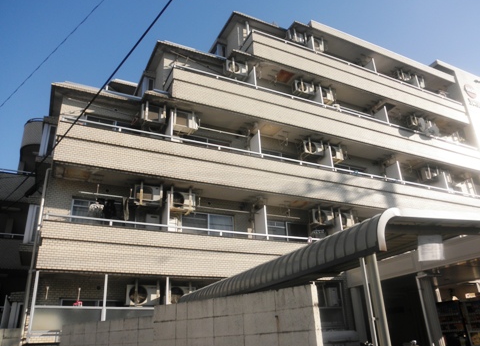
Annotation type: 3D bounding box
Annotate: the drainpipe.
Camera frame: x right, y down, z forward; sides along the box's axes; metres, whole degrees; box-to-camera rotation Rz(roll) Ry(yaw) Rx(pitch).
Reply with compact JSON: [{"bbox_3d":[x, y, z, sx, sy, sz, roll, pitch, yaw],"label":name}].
[{"bbox_3d":[-4.393,1.606,8.372,0.090,3.763,0.085,9,-27,-26],"label":"drainpipe"}]

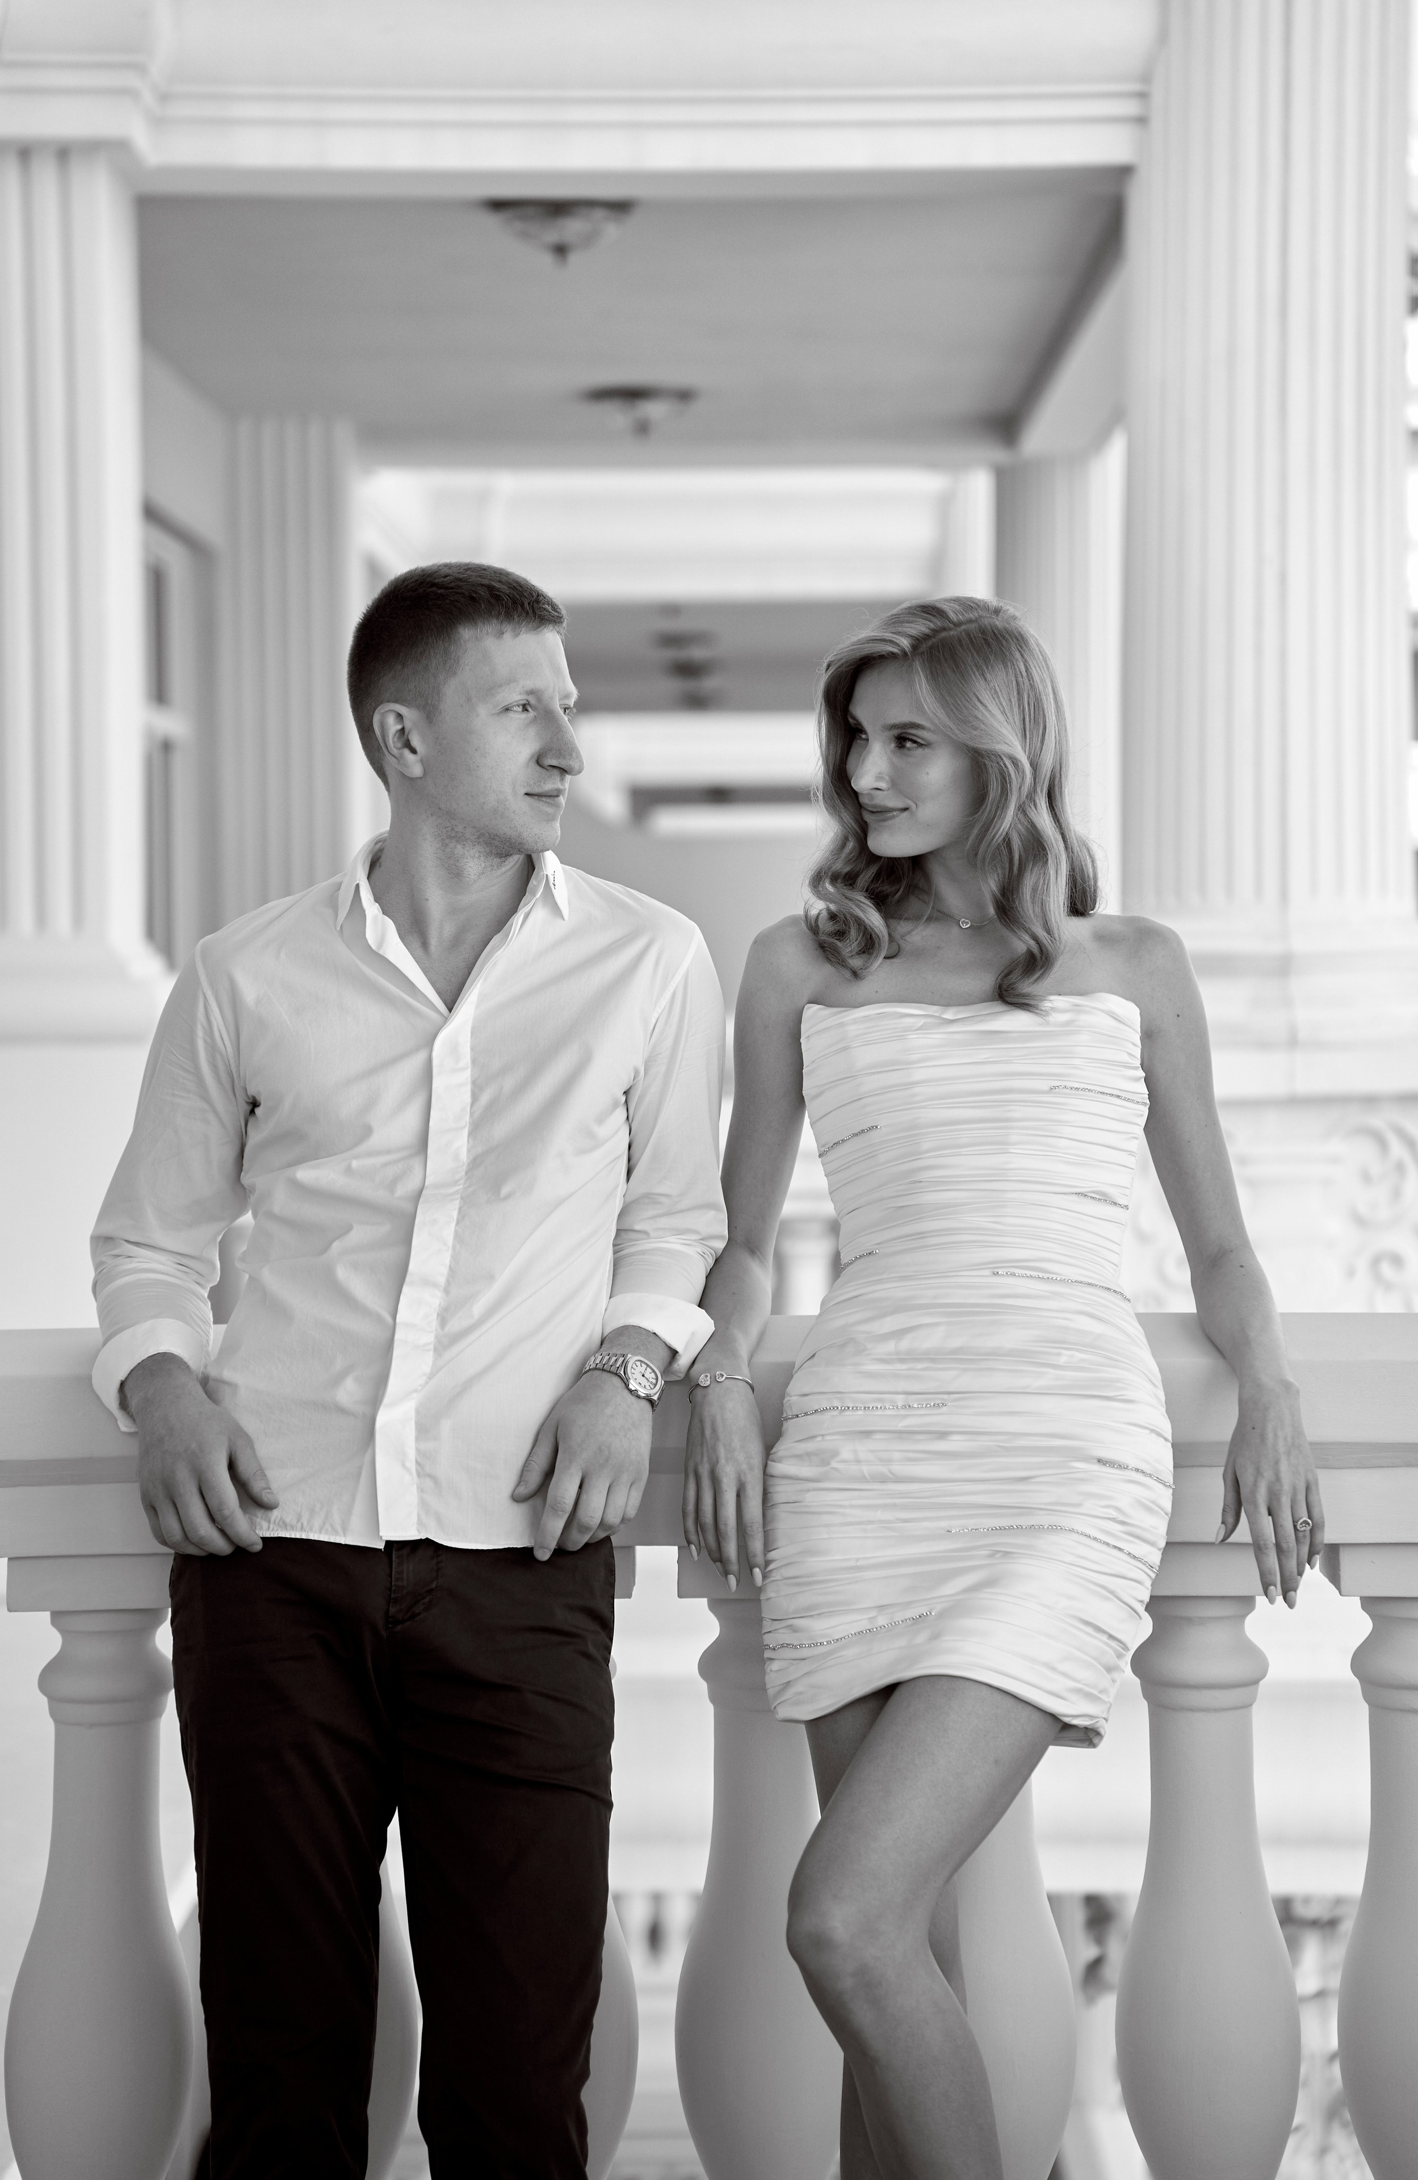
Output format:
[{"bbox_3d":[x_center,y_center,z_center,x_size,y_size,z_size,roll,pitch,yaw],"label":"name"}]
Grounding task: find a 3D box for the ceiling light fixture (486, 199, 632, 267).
[{"bbox_3d":[-0.459,-2.655,14.049,0.460,0.210,0.460,0,2,0],"label":"ceiling light fixture"}]

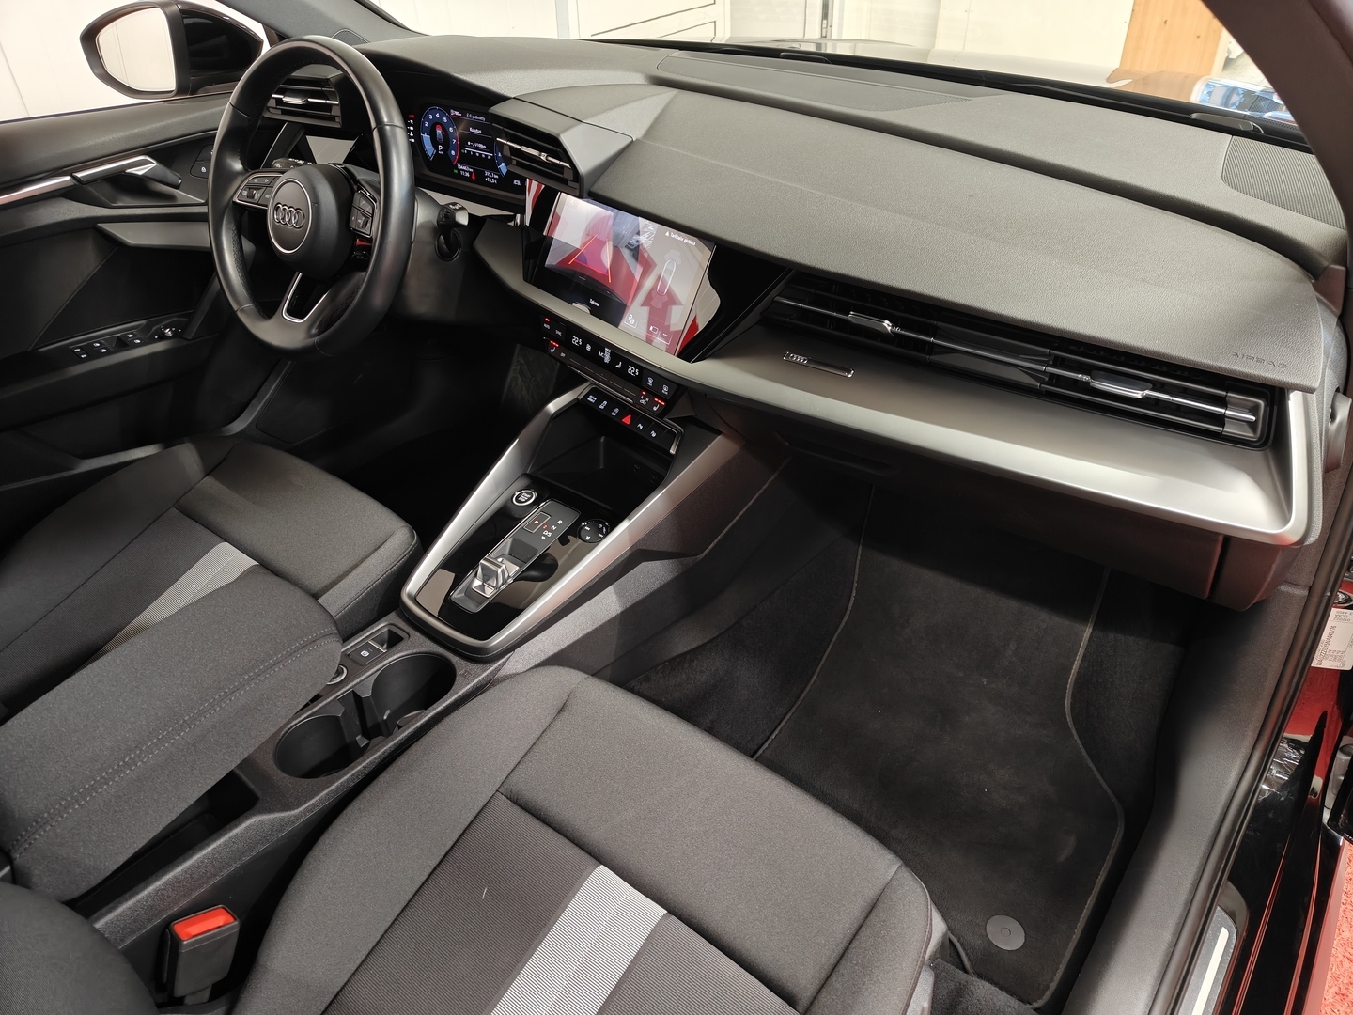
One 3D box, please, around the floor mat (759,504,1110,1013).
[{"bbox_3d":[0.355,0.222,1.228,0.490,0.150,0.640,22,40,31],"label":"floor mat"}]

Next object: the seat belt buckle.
[{"bbox_3d":[-0.383,0.356,0.745,0.028,0.063,0.045,24,14,35],"label":"seat belt buckle"}]

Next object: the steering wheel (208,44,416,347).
[{"bbox_3d":[-0.440,-0.366,1.131,0.370,0.365,0.100,21,17,30],"label":"steering wheel"}]

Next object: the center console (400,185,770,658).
[{"bbox_3d":[-0.136,-0.092,1.076,0.310,0.420,0.440,22,40,31],"label":"center console"}]

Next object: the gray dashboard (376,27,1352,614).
[{"bbox_3d":[0.053,-0.343,1.145,1.360,0.390,0.410,22,40,31],"label":"gray dashboard"}]

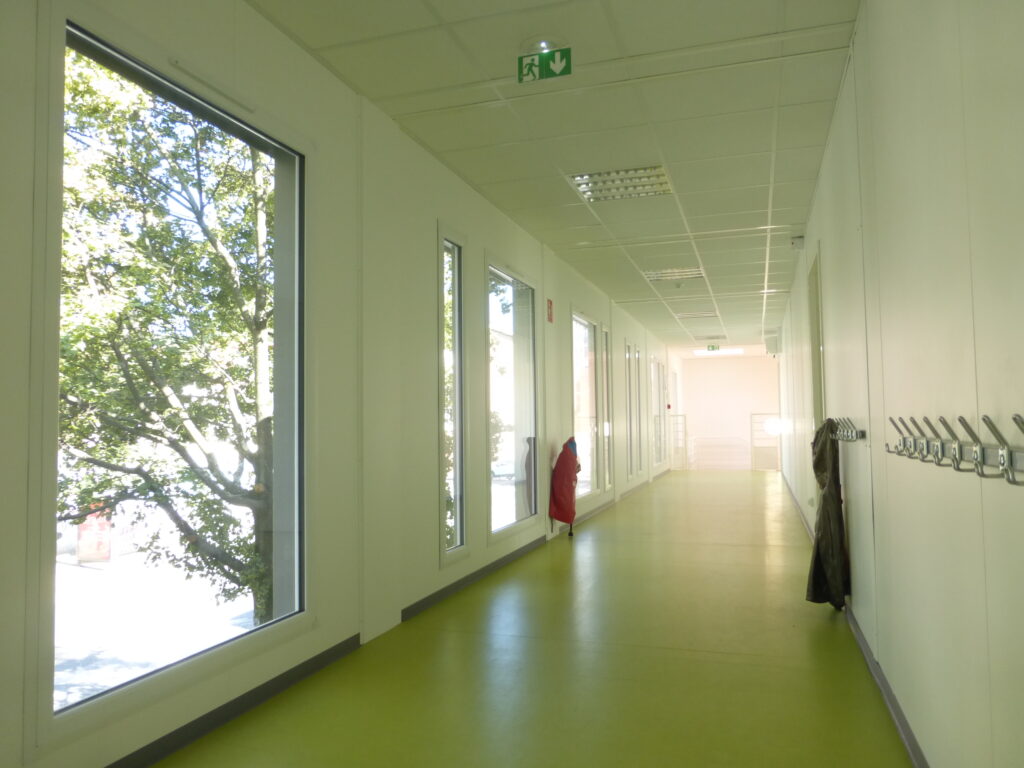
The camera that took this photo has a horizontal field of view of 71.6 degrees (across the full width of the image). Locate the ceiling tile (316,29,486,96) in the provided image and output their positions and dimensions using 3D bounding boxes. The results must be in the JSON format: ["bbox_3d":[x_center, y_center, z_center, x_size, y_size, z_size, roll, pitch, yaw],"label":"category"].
[{"bbox_3d":[-0.455,-1.336,2.966,0.584,0.020,0.446,-1,-3,19],"label":"ceiling tile"}]

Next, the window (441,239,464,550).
[{"bbox_3d":[-0.369,0.064,4.226,0.060,1.825,0.320,-1,-3,19],"label":"window"}]

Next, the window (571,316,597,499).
[{"bbox_3d":[0.745,0.236,7.357,0.080,1.793,1.058,-1,-3,19],"label":"window"}]

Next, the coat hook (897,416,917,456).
[{"bbox_3d":[1.035,0.137,1.865,0.044,0.104,0.030,-1,-3,19],"label":"coat hook"}]

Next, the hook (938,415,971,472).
[{"bbox_3d":[0.882,0.116,1.432,0.055,0.112,0.030,-1,-3,19],"label":"hook"}]

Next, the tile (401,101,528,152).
[{"bbox_3d":[-0.228,-1.311,3.640,0.588,0.020,0.500,-1,-3,19],"label":"tile"}]

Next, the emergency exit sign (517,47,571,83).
[{"bbox_3d":[0.129,-1.240,2.769,0.209,0.103,0.015,-1,-3,19],"label":"emergency exit sign"}]

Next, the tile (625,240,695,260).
[{"bbox_3d":[1.314,-1.190,6.292,0.600,0.020,0.505,-1,-3,19],"label":"tile"}]

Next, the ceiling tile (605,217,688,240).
[{"bbox_3d":[1.082,-1.215,5.594,0.588,0.020,0.478,-1,-3,19],"label":"ceiling tile"}]

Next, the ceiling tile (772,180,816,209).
[{"bbox_3d":[1.890,-1.273,4.773,0.277,0.020,0.598,-1,-3,19],"label":"ceiling tile"}]

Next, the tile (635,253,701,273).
[{"bbox_3d":[1.493,-1.166,6.812,0.600,0.020,0.595,-1,-3,19],"label":"tile"}]

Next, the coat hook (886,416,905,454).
[{"bbox_3d":[1.076,0.144,1.993,0.051,0.105,0.030,-1,-3,19],"label":"coat hook"}]

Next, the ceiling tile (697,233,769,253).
[{"bbox_3d":[1.882,-1.205,6.097,0.601,0.020,0.505,-1,-3,19],"label":"ceiling tile"}]

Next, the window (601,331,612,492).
[{"bbox_3d":[1.105,0.311,8.471,0.060,1.870,0.420,-1,-3,19],"label":"window"}]

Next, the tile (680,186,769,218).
[{"bbox_3d":[1.473,-1.261,4.910,0.601,0.020,0.580,-1,-3,19],"label":"tile"}]

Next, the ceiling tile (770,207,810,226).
[{"bbox_3d":[2.054,-1.240,5.259,0.259,0.020,0.464,-1,-3,19],"label":"ceiling tile"}]

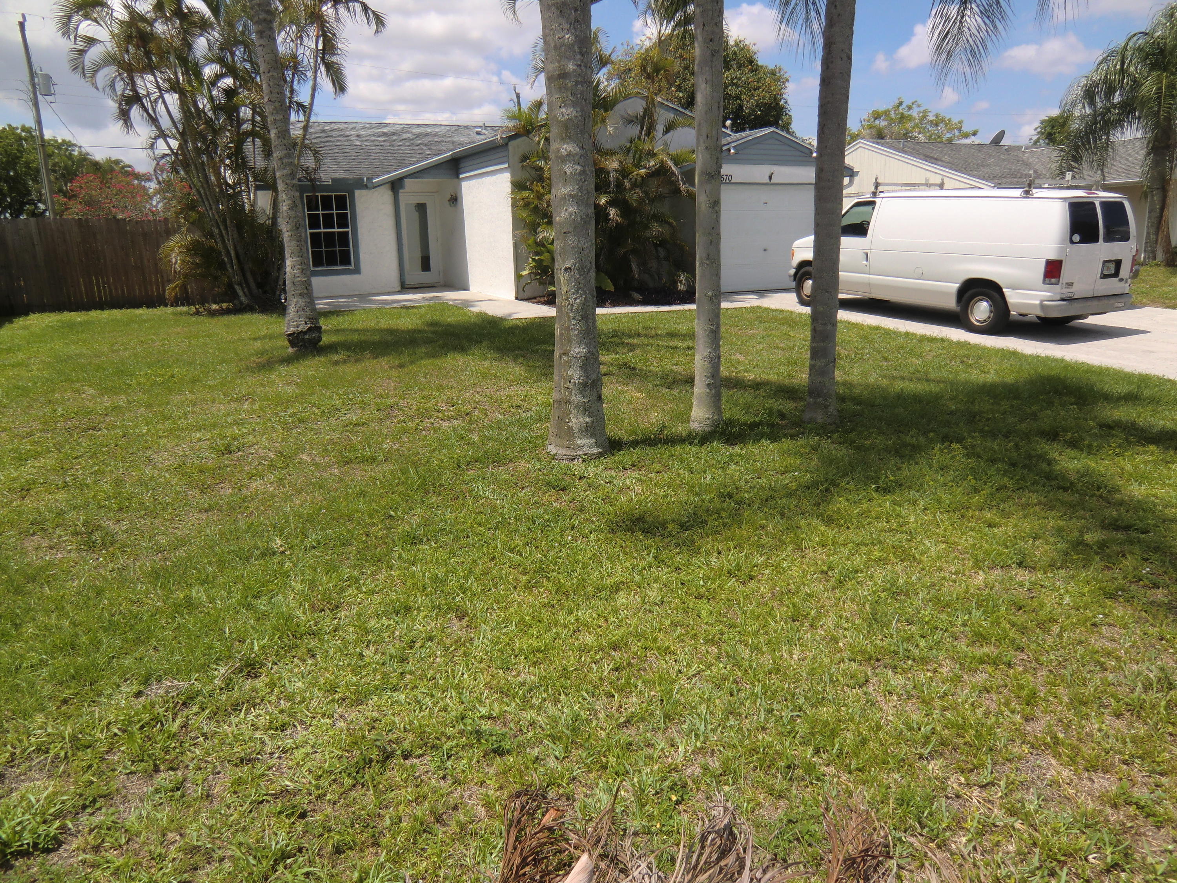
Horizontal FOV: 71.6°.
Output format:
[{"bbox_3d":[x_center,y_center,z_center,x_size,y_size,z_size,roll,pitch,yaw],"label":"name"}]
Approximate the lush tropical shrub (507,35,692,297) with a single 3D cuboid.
[{"bbox_3d":[0.360,-5.115,15.747,3.600,4.700,2.700,-10,19,-29],"label":"lush tropical shrub"}]

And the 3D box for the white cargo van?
[{"bbox_3d":[5.737,-3.083,13.367,2.050,2.080,5.300,-10,20,-29],"label":"white cargo van"}]

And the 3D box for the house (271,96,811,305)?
[{"bbox_3d":[-2.203,-6.056,19.888,12.400,4.100,11.200,-10,19,-29],"label":"house"}]

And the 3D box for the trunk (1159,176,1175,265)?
[{"bbox_3d":[16.463,-6.196,22.950,0.420,2.450,0.420,11,20,33],"label":"trunk"}]

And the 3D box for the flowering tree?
[{"bbox_3d":[-12.025,-5.555,20.864,2.450,2.660,2.800,-10,19,-29],"label":"flowering tree"}]

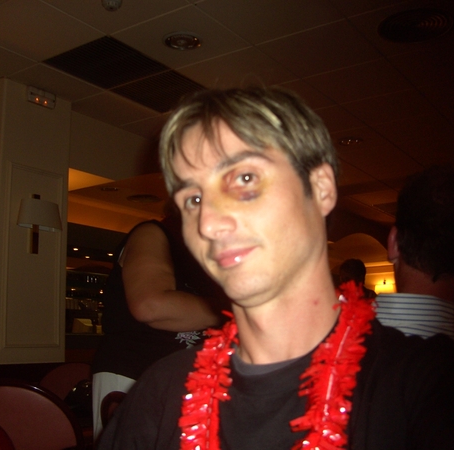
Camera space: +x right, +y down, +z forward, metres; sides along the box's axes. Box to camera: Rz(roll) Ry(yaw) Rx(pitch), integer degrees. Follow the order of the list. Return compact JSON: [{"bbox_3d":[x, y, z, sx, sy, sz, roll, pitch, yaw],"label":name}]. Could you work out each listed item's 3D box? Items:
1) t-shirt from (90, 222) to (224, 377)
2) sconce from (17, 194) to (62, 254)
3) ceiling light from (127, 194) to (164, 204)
[{"bbox_3d":[-0.225,0.277,2.350,0.360,0.590,0.470,-5,-11,24],"label":"t-shirt"},{"bbox_3d":[-1.235,-0.009,4.255,0.165,0.400,0.370,-7,-12,33],"label":"sconce"},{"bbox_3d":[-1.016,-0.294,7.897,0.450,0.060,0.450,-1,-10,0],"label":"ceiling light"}]

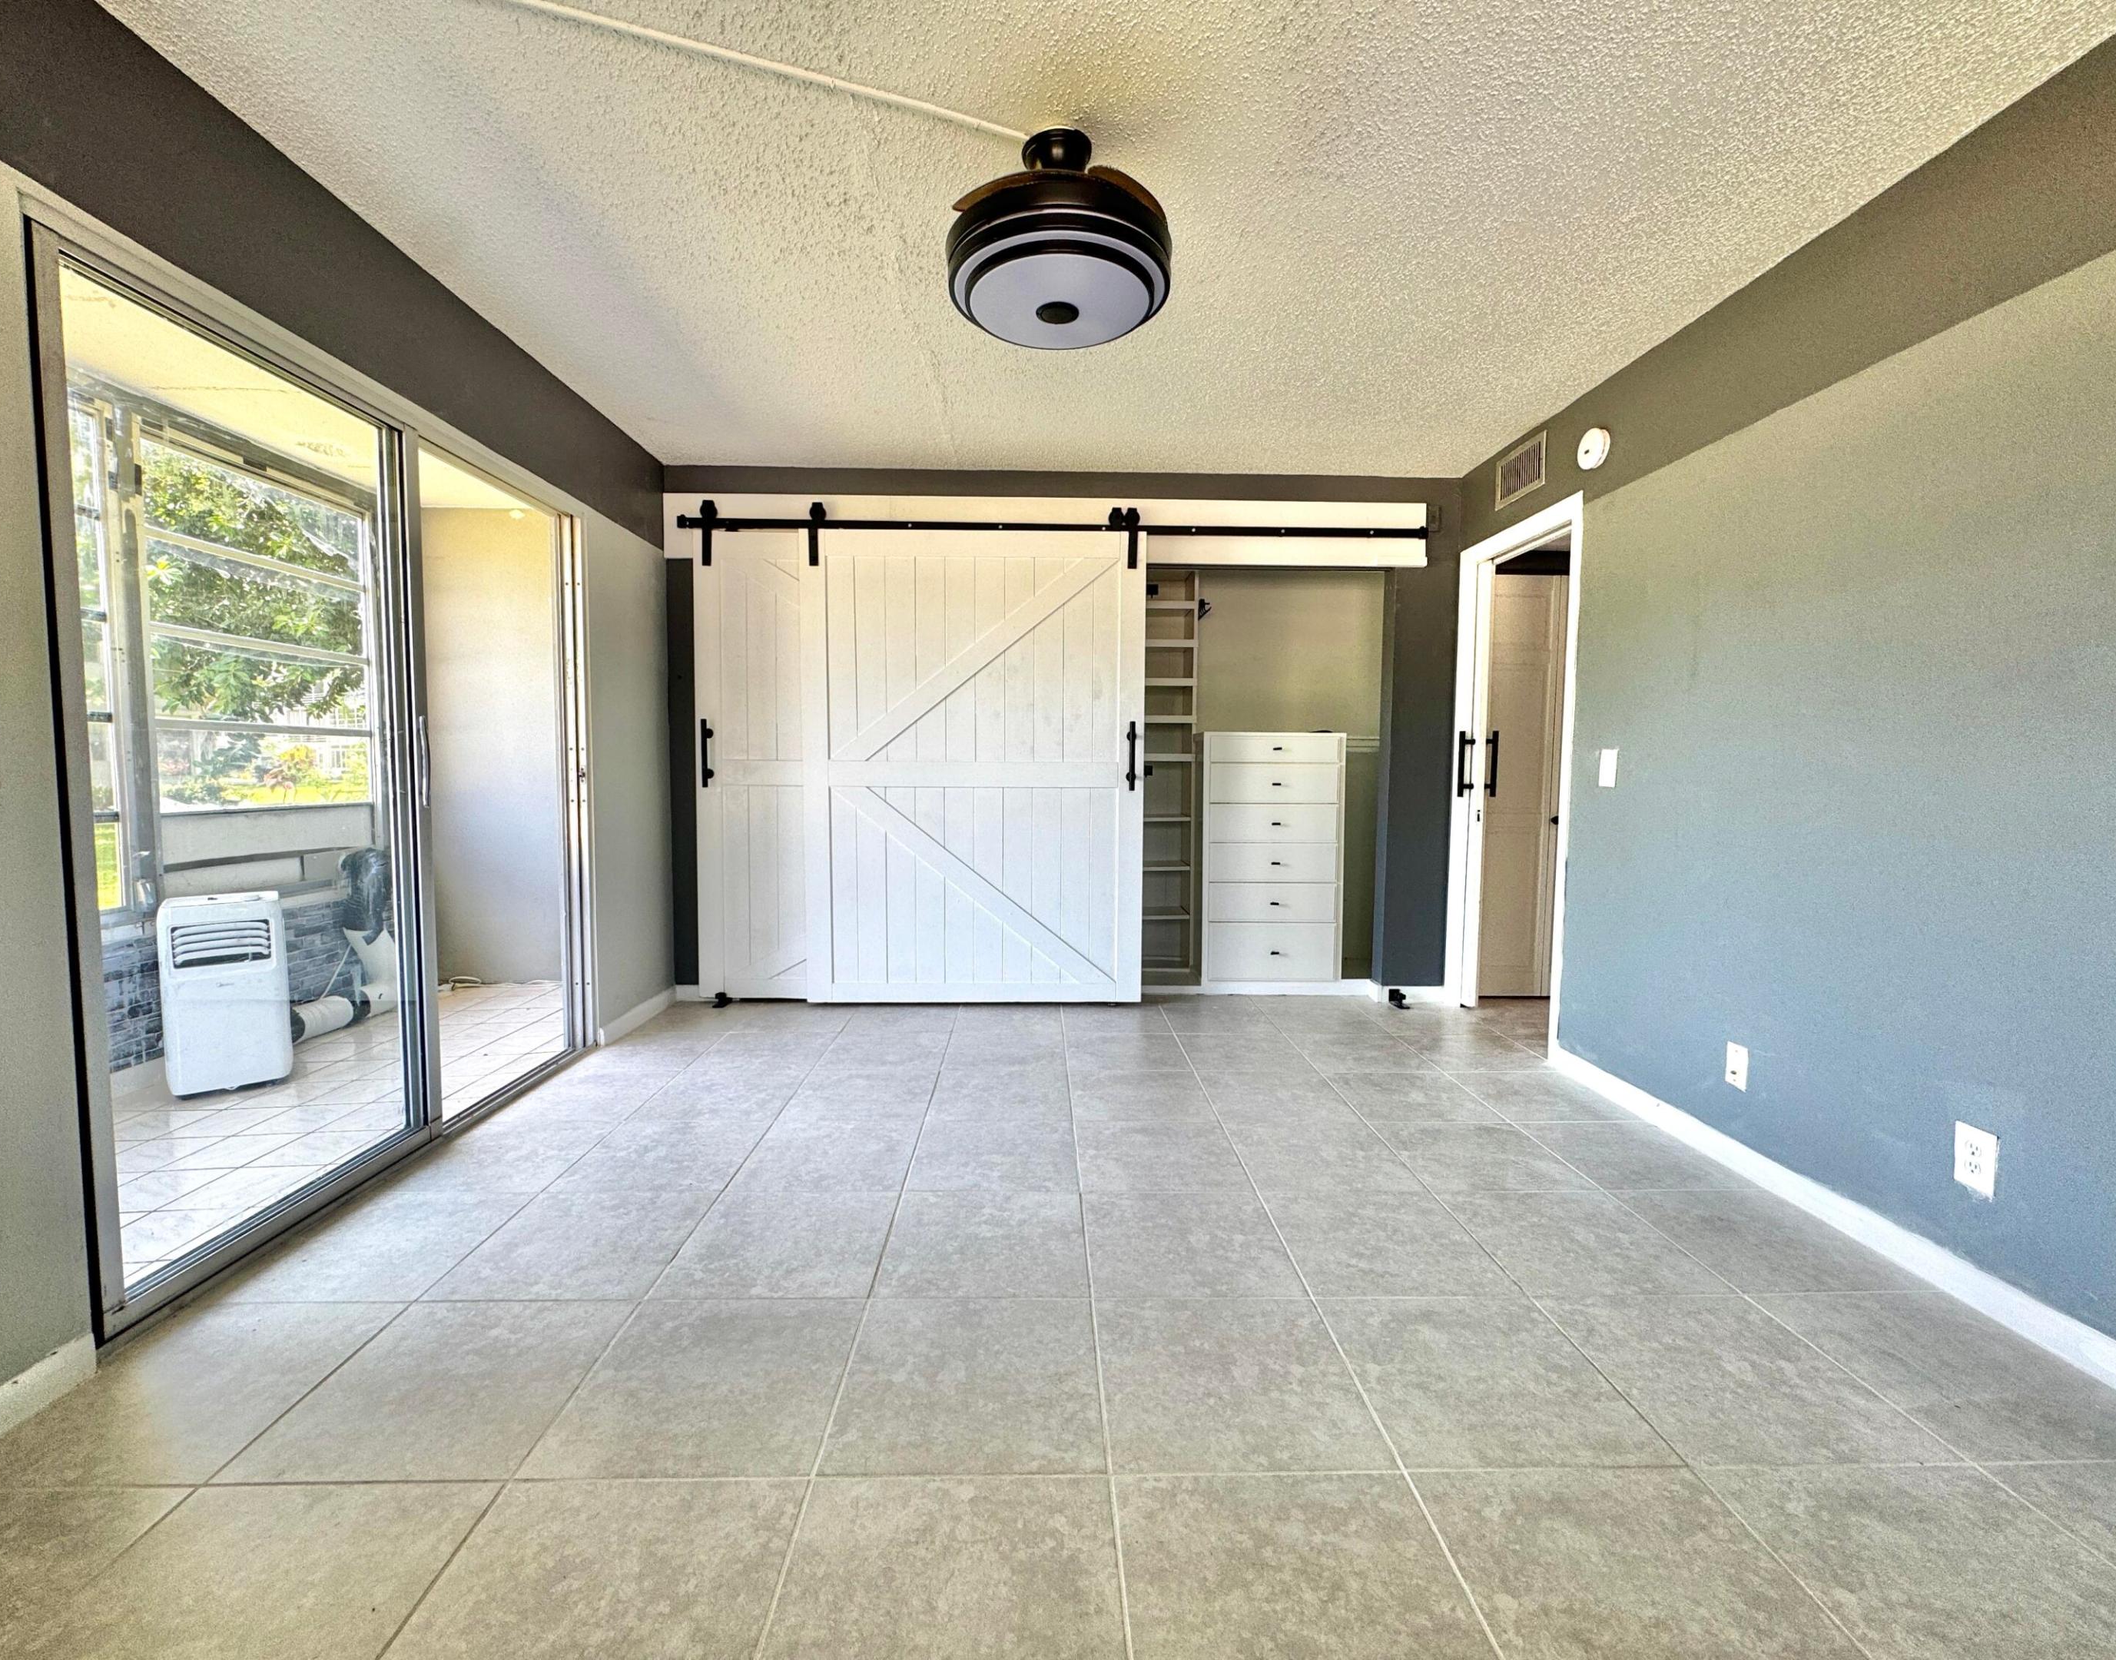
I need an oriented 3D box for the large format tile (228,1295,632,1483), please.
[{"bbox_3d":[-1.071,0.982,1.590,0.455,0.015,0.460,0,4,-1],"label":"large format tile"}]

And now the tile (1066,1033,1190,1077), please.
[{"bbox_3d":[0.259,0.860,3.445,0.455,0.010,0.455,0,4,-1],"label":"tile"}]

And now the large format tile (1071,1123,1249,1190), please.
[{"bbox_3d":[0.282,0.925,2.534,0.455,0.010,0.455,0,4,-1],"label":"large format tile"}]

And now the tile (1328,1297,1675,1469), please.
[{"bbox_3d":[0.764,0.997,1.637,0.455,0.015,0.460,0,4,-1],"label":"tile"}]

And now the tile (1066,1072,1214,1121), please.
[{"bbox_3d":[0.273,0.888,2.986,0.454,0.010,0.454,0,4,-1],"label":"tile"}]

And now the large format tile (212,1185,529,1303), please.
[{"bbox_3d":[-1.526,0.940,2.030,0.440,0.010,0.454,0,4,-1],"label":"large format tile"}]

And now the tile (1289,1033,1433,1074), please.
[{"bbox_3d":[1.176,0.874,3.509,0.455,0.015,0.460,0,4,-1],"label":"tile"}]

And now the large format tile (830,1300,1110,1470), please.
[{"bbox_3d":[-0.151,0.984,1.608,0.454,0.010,0.454,0,4,-1],"label":"large format tile"}]

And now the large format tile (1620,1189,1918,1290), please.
[{"bbox_3d":[1.654,0.965,2.108,0.431,0.010,0.454,0,4,-1],"label":"large format tile"}]

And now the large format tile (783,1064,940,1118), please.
[{"bbox_3d":[-0.647,0.890,2.997,0.455,0.015,0.460,0,4,-1],"label":"large format tile"}]

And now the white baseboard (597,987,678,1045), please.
[{"bbox_3d":[-1.750,0.767,3.749,0.015,0.080,0.658,0,4,-1],"label":"white baseboard"}]

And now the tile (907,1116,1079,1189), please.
[{"bbox_3d":[-0.173,0.917,2.519,0.454,0.010,0.454,0,4,-1],"label":"tile"}]

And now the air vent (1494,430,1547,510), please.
[{"bbox_3d":[1.895,-1.470,3.689,0.020,0.203,0.365,0,4,-1],"label":"air vent"}]

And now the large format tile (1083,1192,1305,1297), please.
[{"bbox_3d":[0.294,0.962,2.091,0.455,0.015,0.460,0,4,-1],"label":"large format tile"}]

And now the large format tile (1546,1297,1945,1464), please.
[{"bbox_3d":[1.223,1.001,1.649,0.455,0.015,0.460,0,4,-1],"label":"large format tile"}]

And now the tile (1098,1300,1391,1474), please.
[{"bbox_3d":[0.305,0.990,1.622,0.455,0.010,0.455,0,4,-1],"label":"tile"}]

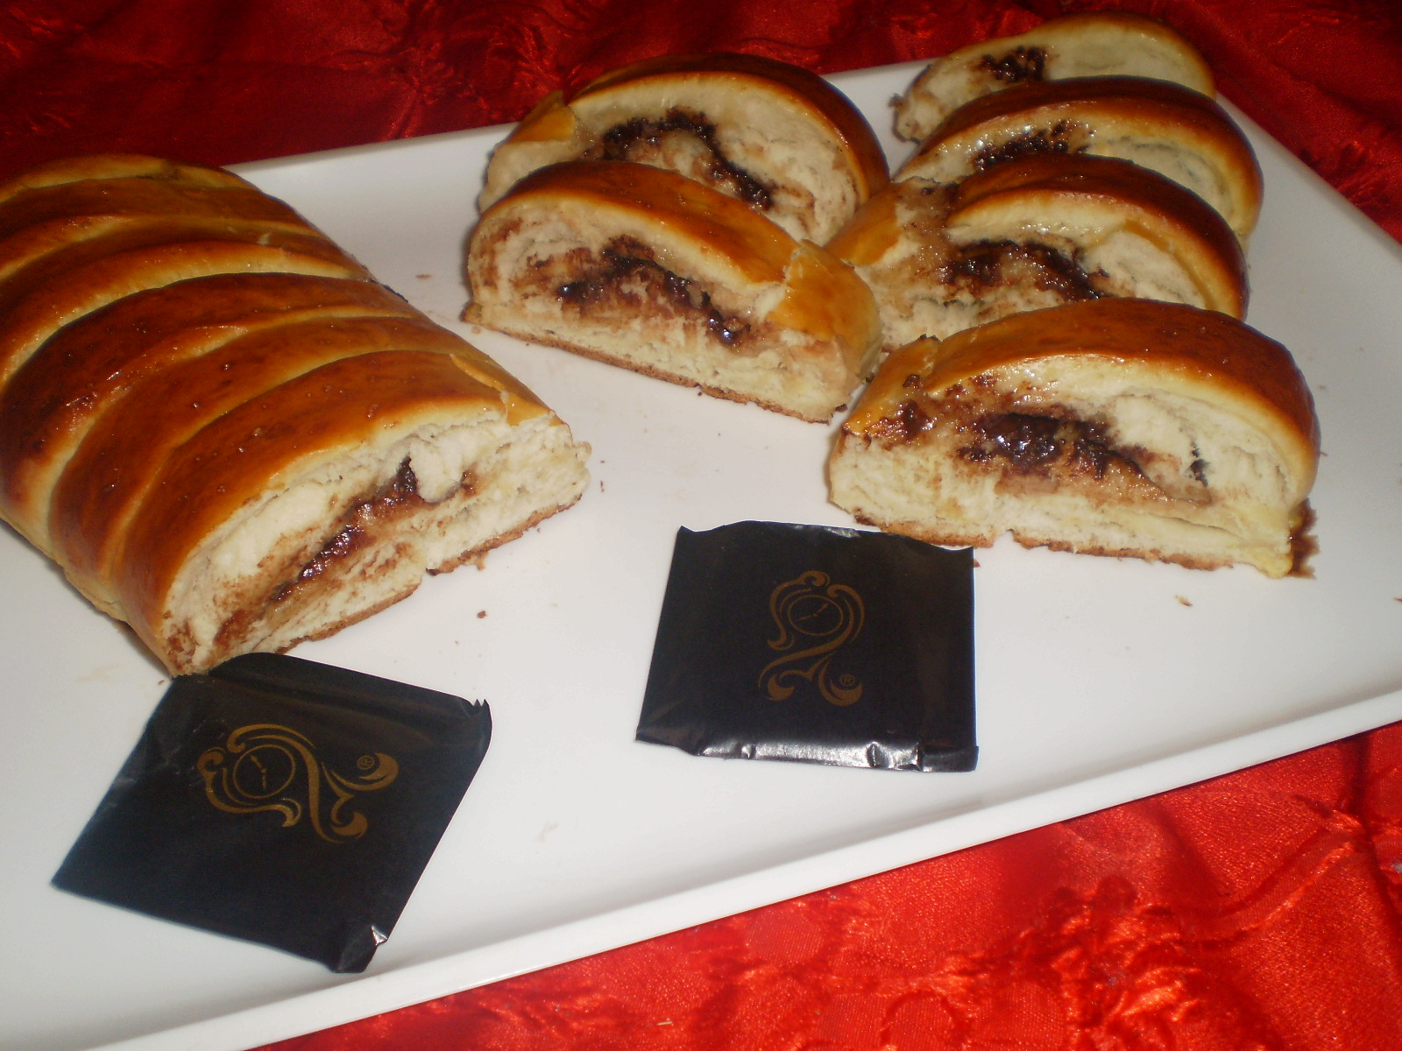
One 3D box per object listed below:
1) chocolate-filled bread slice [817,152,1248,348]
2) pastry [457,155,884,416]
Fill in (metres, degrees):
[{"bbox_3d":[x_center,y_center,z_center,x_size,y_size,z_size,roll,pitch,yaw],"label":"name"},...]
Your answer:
[{"bbox_3d":[0.073,-0.054,0.306,0.084,0.042,0.021,15,46,17],"label":"chocolate-filled bread slice"},{"bbox_3d":[-0.008,-0.053,0.309,0.096,0.040,0.018,17,47,19],"label":"pastry"}]

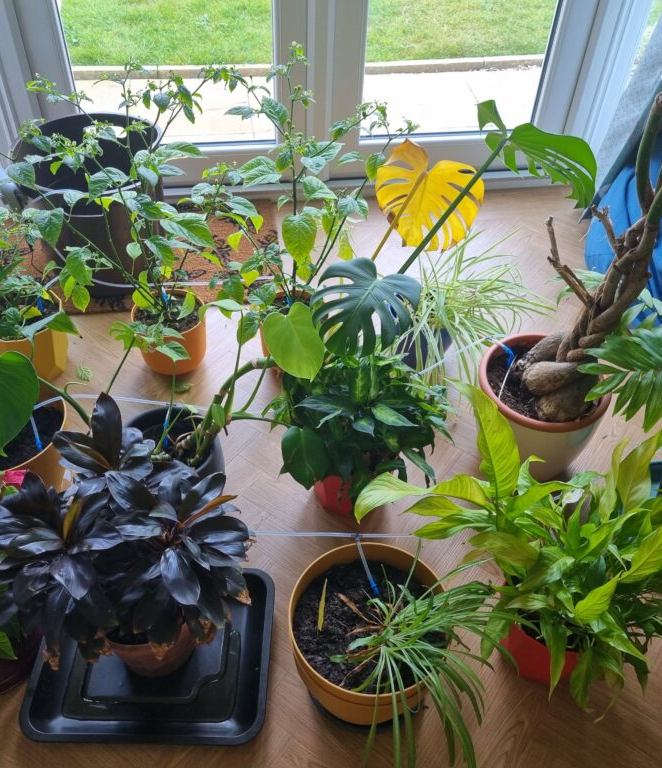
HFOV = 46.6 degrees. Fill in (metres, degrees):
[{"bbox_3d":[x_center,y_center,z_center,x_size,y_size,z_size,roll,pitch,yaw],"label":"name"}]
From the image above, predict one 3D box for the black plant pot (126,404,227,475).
[{"bbox_3d":[-0.292,0.157,1.453,0.180,0.152,0.180,1,47,-1],"label":"black plant pot"}]

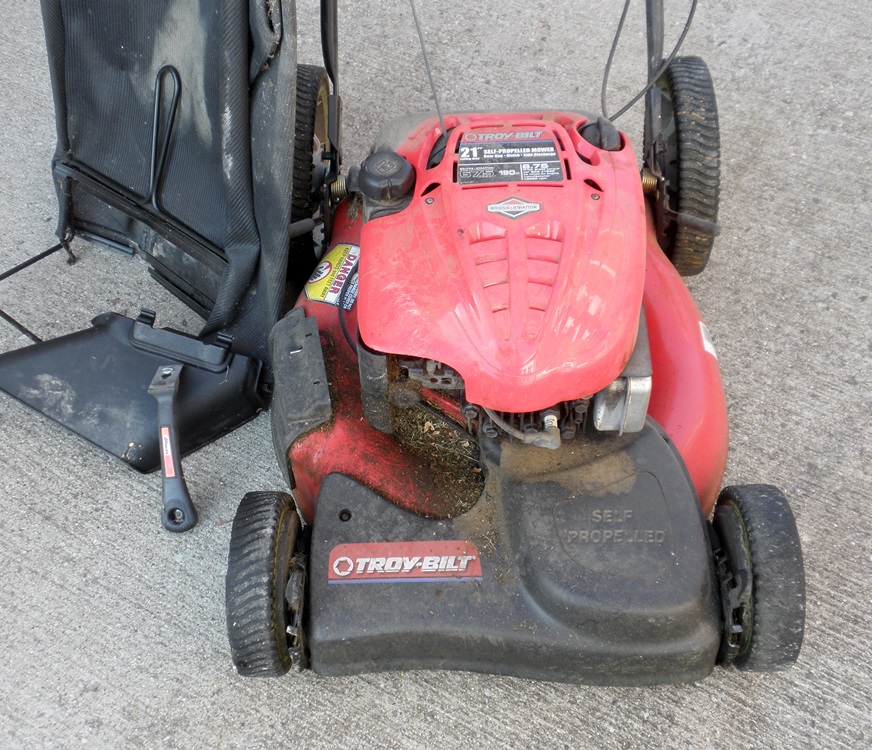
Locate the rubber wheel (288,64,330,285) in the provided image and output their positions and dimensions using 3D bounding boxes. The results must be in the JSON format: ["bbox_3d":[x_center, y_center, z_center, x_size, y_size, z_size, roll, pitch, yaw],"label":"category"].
[{"bbox_3d":[-0.187,-0.285,1.519,0.056,0.302,0.302,0,54,-1],"label":"rubber wheel"}]

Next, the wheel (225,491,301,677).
[{"bbox_3d":[-0.192,0.233,1.200,0.054,0.203,0.203,0,54,-1],"label":"wheel"}]

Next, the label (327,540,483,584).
[{"bbox_3d":[-0.032,0.198,1.128,0.161,0.002,0.043,-1,76,1],"label":"label"}]

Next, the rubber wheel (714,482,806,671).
[{"bbox_3d":[0.356,0.226,1.194,0.054,0.203,0.203,-2,54,2],"label":"rubber wheel"}]

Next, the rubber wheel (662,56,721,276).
[{"bbox_3d":[0.342,-0.292,1.513,0.056,0.302,0.302,-2,54,2],"label":"rubber wheel"}]

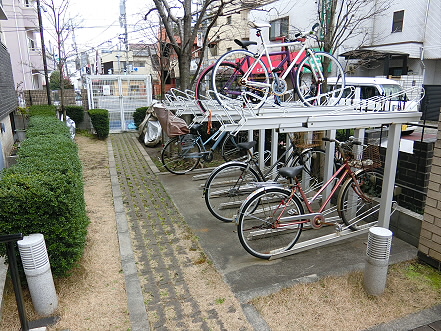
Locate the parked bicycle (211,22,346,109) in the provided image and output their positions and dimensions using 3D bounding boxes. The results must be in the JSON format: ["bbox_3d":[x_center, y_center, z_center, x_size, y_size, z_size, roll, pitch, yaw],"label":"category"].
[{"bbox_3d":[0.703,-1.075,3.556,1.690,0.970,0.460,-6,12,-18],"label":"parked bicycle"}]

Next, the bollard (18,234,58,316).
[{"bbox_3d":[-1.208,0.738,2.140,0.149,0.540,0.149,-3,17,1],"label":"bollard"}]

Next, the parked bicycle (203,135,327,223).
[{"bbox_3d":[0.626,0.057,3.649,1.750,1.030,0.550,-10,16,-17],"label":"parked bicycle"}]

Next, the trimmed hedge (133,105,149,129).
[{"bbox_3d":[-2.542,-1.528,10.781,0.750,0.870,0.700,-6,15,-19],"label":"trimmed hedge"}]

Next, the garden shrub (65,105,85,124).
[{"bbox_3d":[-5.299,-1.702,11.637,0.750,0.870,0.700,-6,15,-19],"label":"garden shrub"}]

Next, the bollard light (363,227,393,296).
[{"bbox_3d":[1.141,0.700,2.316,0.147,0.473,0.147,-1,14,0],"label":"bollard light"}]

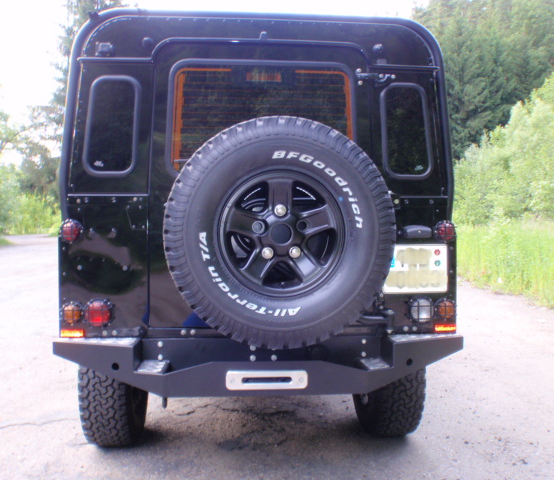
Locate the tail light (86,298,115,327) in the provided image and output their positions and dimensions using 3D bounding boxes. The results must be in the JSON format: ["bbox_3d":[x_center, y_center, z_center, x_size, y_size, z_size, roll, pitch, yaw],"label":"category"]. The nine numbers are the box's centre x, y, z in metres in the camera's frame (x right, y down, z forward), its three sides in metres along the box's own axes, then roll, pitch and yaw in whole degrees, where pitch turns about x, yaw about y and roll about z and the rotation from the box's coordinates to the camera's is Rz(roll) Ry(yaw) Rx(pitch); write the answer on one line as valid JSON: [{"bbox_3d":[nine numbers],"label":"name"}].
[{"bbox_3d":[-0.708,0.289,2.065,0.109,0.112,0.060,0,2,-4],"label":"tail light"}]

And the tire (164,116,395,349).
[{"bbox_3d":[0.012,-0.023,1.860,0.806,0.806,0.255,0,2,-4],"label":"tire"}]

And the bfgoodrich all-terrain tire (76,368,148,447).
[{"bbox_3d":[-0.850,0.685,2.810,0.240,0.800,0.800,0,0,-5],"label":"bfgoodrich all-terrain tire"}]

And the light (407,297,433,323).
[{"bbox_3d":[0.581,0.281,2.093,0.101,0.103,0.055,0,0,-5],"label":"light"}]

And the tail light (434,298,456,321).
[{"bbox_3d":[0.681,0.285,2.100,0.086,0.091,0.055,0,0,-5],"label":"tail light"}]

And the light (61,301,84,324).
[{"bbox_3d":[-0.814,0.290,2.058,0.087,0.100,0.060,0,2,-4],"label":"light"}]

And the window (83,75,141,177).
[{"bbox_3d":[-0.660,-0.456,2.070,0.203,0.425,0.030,0,-8,-5],"label":"window"}]

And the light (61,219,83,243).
[{"bbox_3d":[-0.809,-0.036,2.045,0.087,0.097,0.060,0,2,-4],"label":"light"}]

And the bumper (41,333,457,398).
[{"bbox_3d":[-0.046,0.477,1.970,1.610,0.180,0.220,0,0,-5],"label":"bumper"}]

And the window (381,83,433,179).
[{"bbox_3d":[0.551,-0.464,2.190,0.226,0.427,0.030,0,-8,-4],"label":"window"}]

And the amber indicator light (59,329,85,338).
[{"bbox_3d":[-0.789,0.363,2.005,0.092,0.031,0.018,0,0,-5],"label":"amber indicator light"}]

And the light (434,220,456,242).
[{"bbox_3d":[0.679,-0.035,2.100,0.086,0.088,0.055,0,0,-5],"label":"light"}]

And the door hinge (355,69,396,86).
[{"bbox_3d":[0.415,-0.681,2.165,0.166,0.076,0.035,0,-8,-5],"label":"door hinge"}]

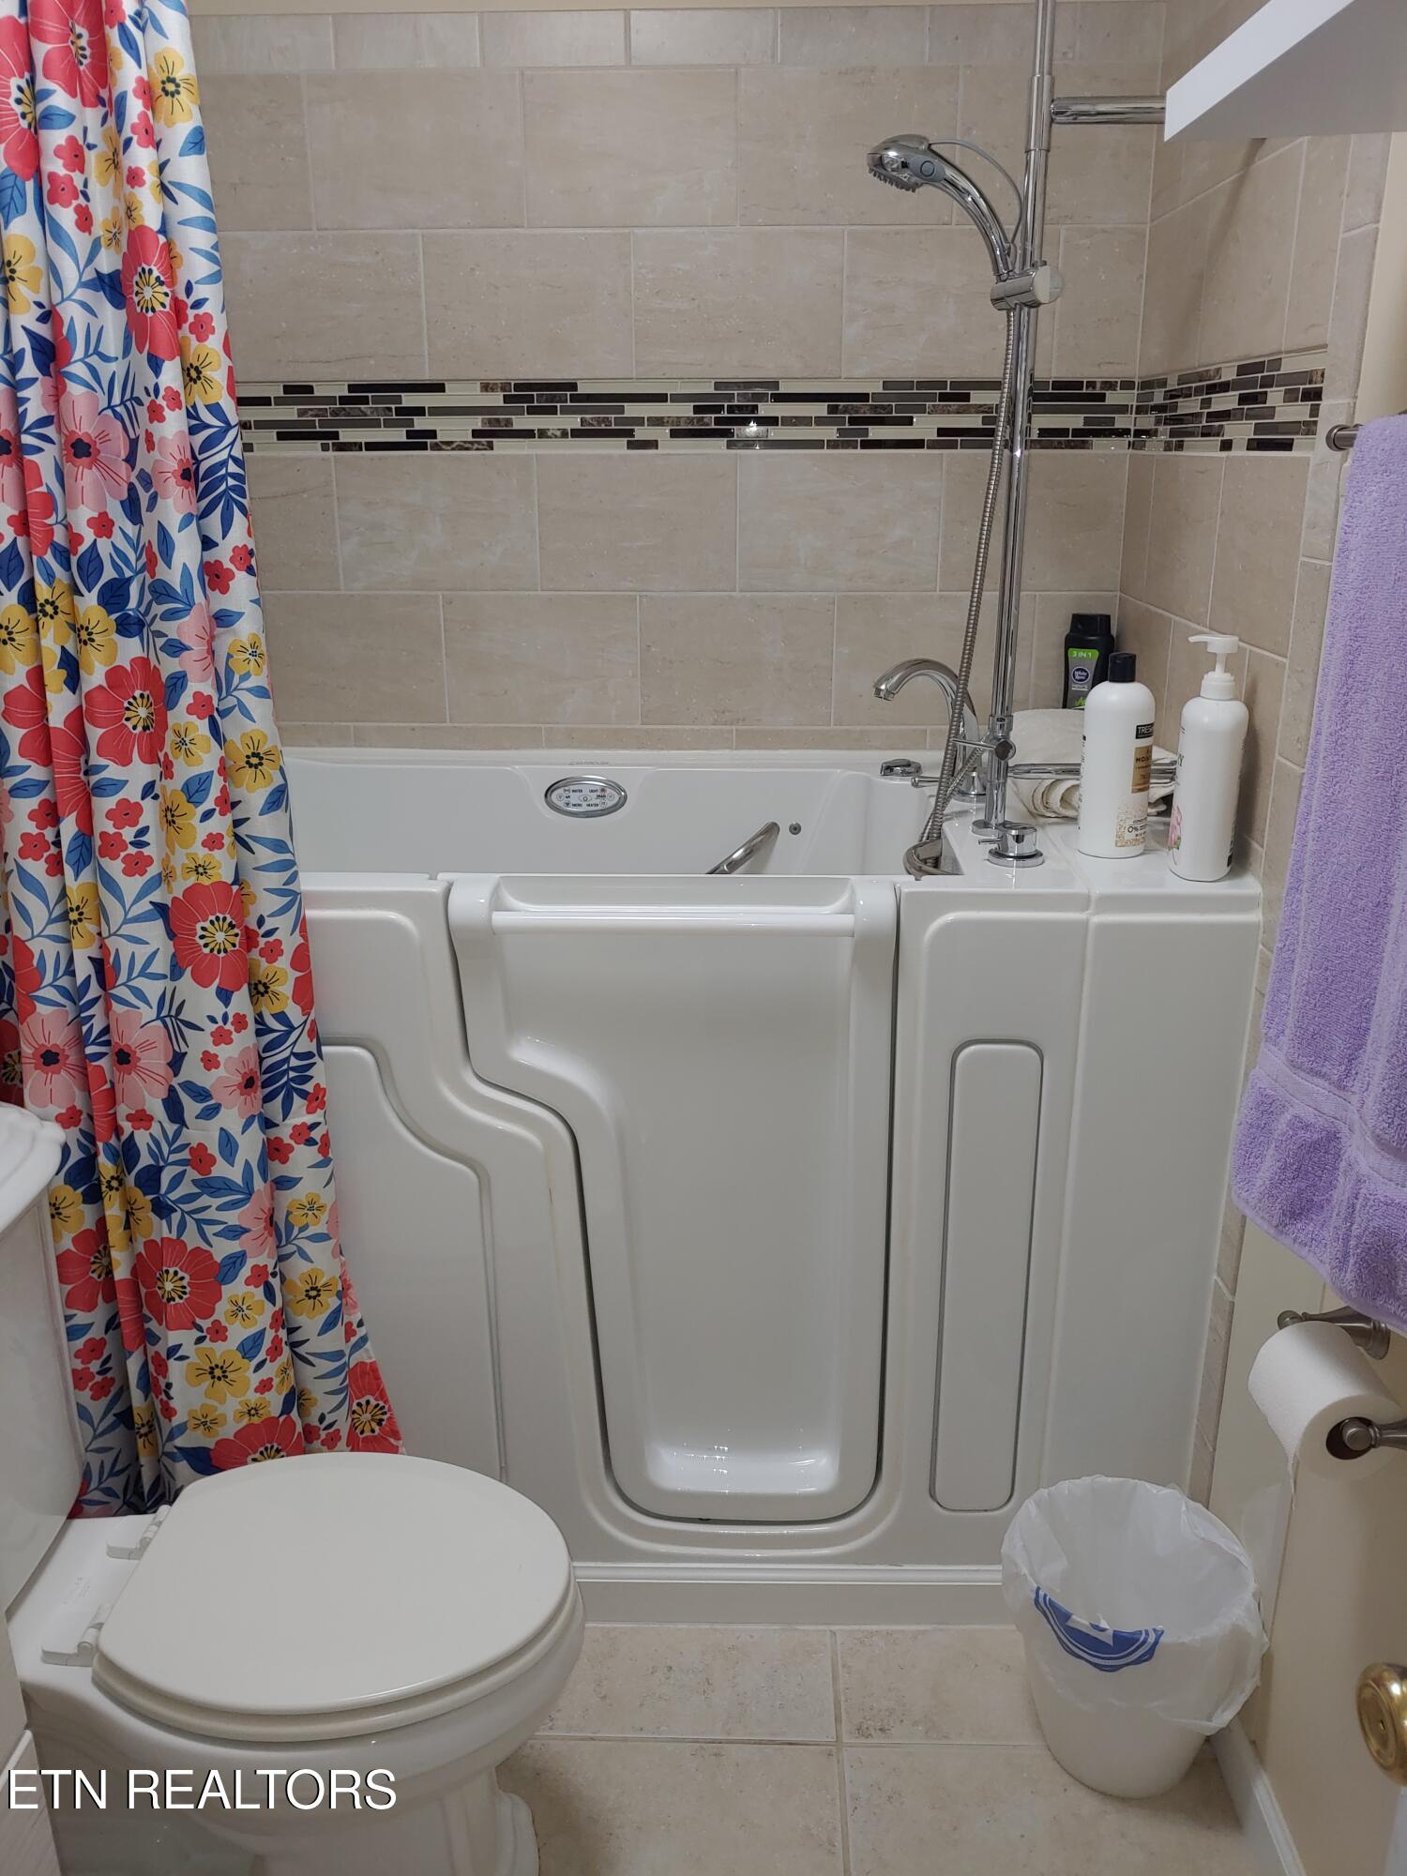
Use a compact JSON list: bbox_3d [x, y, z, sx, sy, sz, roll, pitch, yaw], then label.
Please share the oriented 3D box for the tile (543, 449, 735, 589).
[{"bbox_3d":[-0.103,-0.645,2.115,0.311,0.206,0.010,1,19,2],"label":"tile"}]

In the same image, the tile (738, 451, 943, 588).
[{"bbox_3d":[0.204,-0.623,2.049,0.300,0.198,0.010,1,19,2],"label":"tile"}]

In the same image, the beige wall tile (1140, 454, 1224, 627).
[{"bbox_3d":[0.634,-0.529,1.785,0.010,0.203,0.305,1,20,2],"label":"beige wall tile"}]

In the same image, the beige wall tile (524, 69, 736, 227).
[{"bbox_3d":[-0.103,-1.115,1.920,0.305,0.203,0.010,1,20,2],"label":"beige wall tile"}]

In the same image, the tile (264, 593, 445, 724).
[{"bbox_3d":[-0.555,-0.440,2.137,0.300,0.198,0.010,1,19,2],"label":"tile"}]

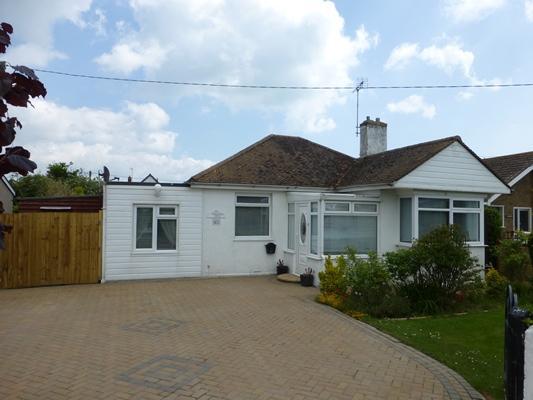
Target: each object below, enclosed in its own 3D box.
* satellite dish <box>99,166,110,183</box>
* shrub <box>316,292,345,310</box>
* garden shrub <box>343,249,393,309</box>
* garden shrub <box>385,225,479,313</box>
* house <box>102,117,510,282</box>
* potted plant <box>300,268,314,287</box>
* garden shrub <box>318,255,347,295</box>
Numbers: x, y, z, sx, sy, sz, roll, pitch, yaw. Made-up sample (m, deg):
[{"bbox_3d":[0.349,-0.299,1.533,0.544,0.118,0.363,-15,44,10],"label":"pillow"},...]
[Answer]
[{"bbox_3d":[-4.646,-0.731,10.600,0.340,0.460,0.480,2,-2,-21],"label":"satellite dish"},{"bbox_3d":[1.316,2.029,7.600,0.547,0.290,0.600,2,-2,-20],"label":"shrub"},{"bbox_3d":[2.172,1.619,7.950,1.022,1.151,0.950,2,-2,-20],"label":"garden shrub"},{"bbox_3d":[3.638,1.385,8.150,1.969,1.689,1.600,2,-2,-20],"label":"garden shrub"},{"bbox_3d":[0.138,-0.458,13.165,10.530,5.707,9.950,2,-2,-20],"label":"house"},{"bbox_3d":[1.098,2.071,9.900,0.356,0.471,0.360,2,-2,-20],"label":"potted plant"},{"bbox_3d":[1.509,1.731,8.450,0.608,0.969,0.600,1,-1,0],"label":"garden shrub"}]

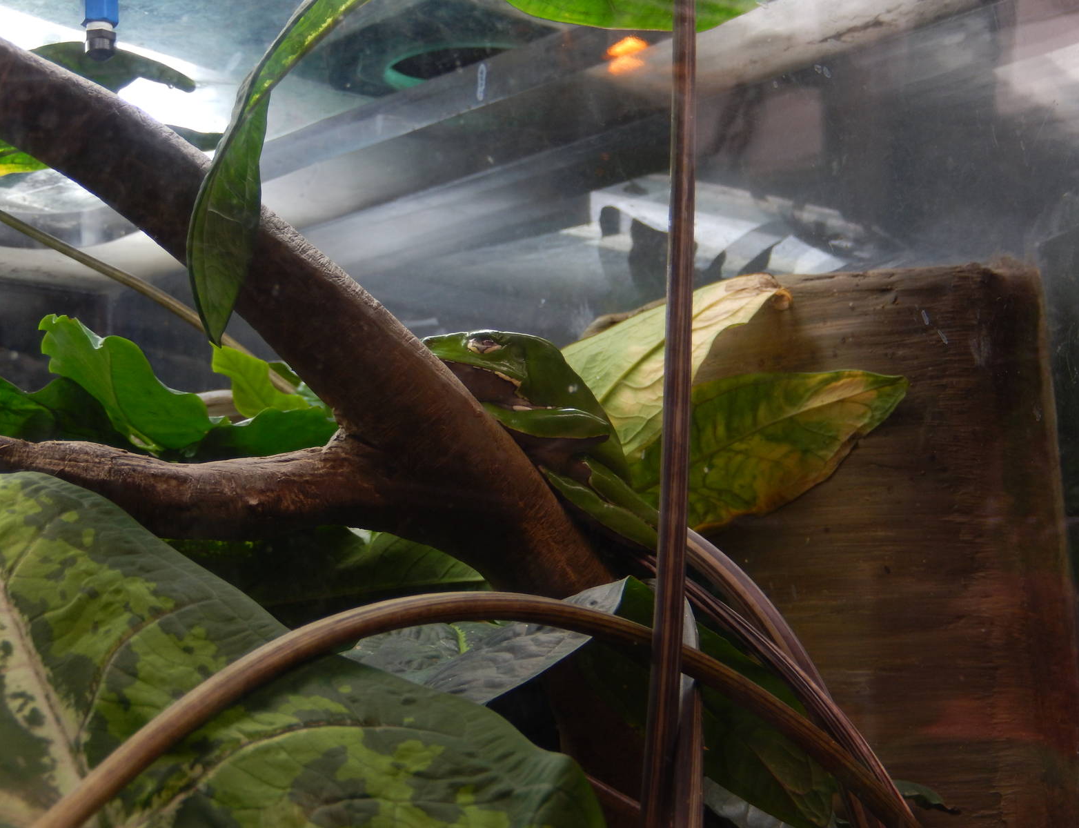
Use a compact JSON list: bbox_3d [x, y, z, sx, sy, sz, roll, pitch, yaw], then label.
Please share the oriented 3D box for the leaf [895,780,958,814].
[{"bbox_3d":[0.133,0.137,0.655,0.030,0.009,0.015,26,35,6],"label":"leaf"}]

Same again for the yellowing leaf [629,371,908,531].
[{"bbox_3d":[0.076,0.013,0.655,0.110,0.055,0.017,-23,-16,-12],"label":"yellowing leaf"}]

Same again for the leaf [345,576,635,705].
[{"bbox_3d":[-0.018,0.072,0.575,0.106,0.050,0.018,-16,-51,-3],"label":"leaf"}]

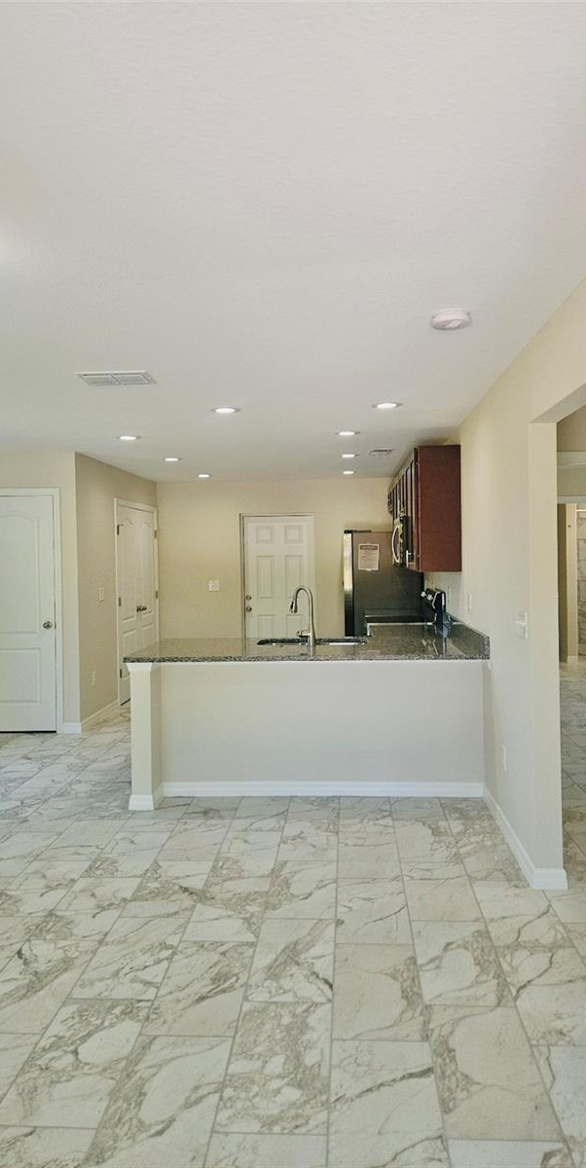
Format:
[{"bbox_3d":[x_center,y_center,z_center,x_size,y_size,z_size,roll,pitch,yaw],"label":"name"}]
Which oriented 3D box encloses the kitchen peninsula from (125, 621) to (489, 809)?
[{"bbox_3d":[0.125,0.854,5.213,2.157,0.925,1.320,-1,2,4],"label":"kitchen peninsula"}]

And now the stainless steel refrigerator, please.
[{"bbox_3d":[0.994,0.296,8.585,0.850,1.745,0.890,-1,2,4],"label":"stainless steel refrigerator"}]

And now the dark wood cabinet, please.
[{"bbox_3d":[1.175,-0.610,7.376,0.330,0.908,3.580,-1,2,4],"label":"dark wood cabinet"}]

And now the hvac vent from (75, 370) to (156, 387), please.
[{"bbox_3d":[-0.903,-1.046,3.991,0.365,0.020,0.290,-1,2,4],"label":"hvac vent"}]

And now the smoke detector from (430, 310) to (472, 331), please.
[{"bbox_3d":[0.614,-1.023,3.015,0.156,0.042,0.156,-1,2,4],"label":"smoke detector"}]

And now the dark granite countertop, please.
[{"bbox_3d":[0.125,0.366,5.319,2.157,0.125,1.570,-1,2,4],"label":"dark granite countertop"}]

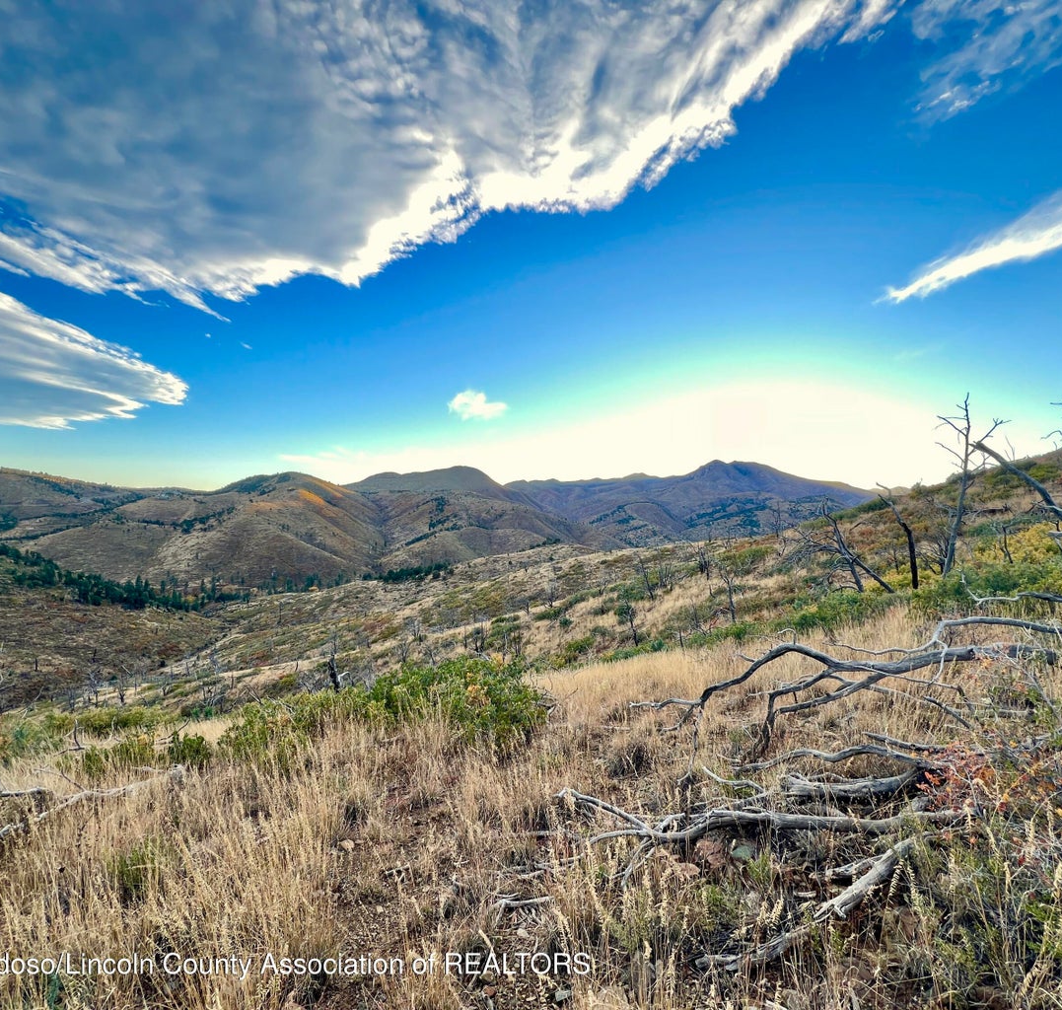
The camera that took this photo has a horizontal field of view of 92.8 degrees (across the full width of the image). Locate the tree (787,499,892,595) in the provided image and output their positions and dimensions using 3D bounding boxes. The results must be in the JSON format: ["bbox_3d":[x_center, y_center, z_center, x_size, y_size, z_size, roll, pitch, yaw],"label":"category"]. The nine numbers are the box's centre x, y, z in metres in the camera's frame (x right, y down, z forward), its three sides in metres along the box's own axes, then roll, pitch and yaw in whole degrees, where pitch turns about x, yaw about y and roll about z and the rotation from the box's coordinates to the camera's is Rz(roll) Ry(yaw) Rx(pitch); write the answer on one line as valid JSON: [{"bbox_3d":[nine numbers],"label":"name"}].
[{"bbox_3d":[8.622,1.165,14.000,2.500,2.600,2.000,0,0,32],"label":"tree"}]

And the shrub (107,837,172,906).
[{"bbox_3d":[-1.935,1.813,2.500,0.290,0.310,0.270,0,0,-38],"label":"shrub"}]

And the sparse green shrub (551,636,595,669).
[{"bbox_3d":[1.664,5.825,20.000,1.650,1.250,1.500,0,0,5],"label":"sparse green shrub"}]

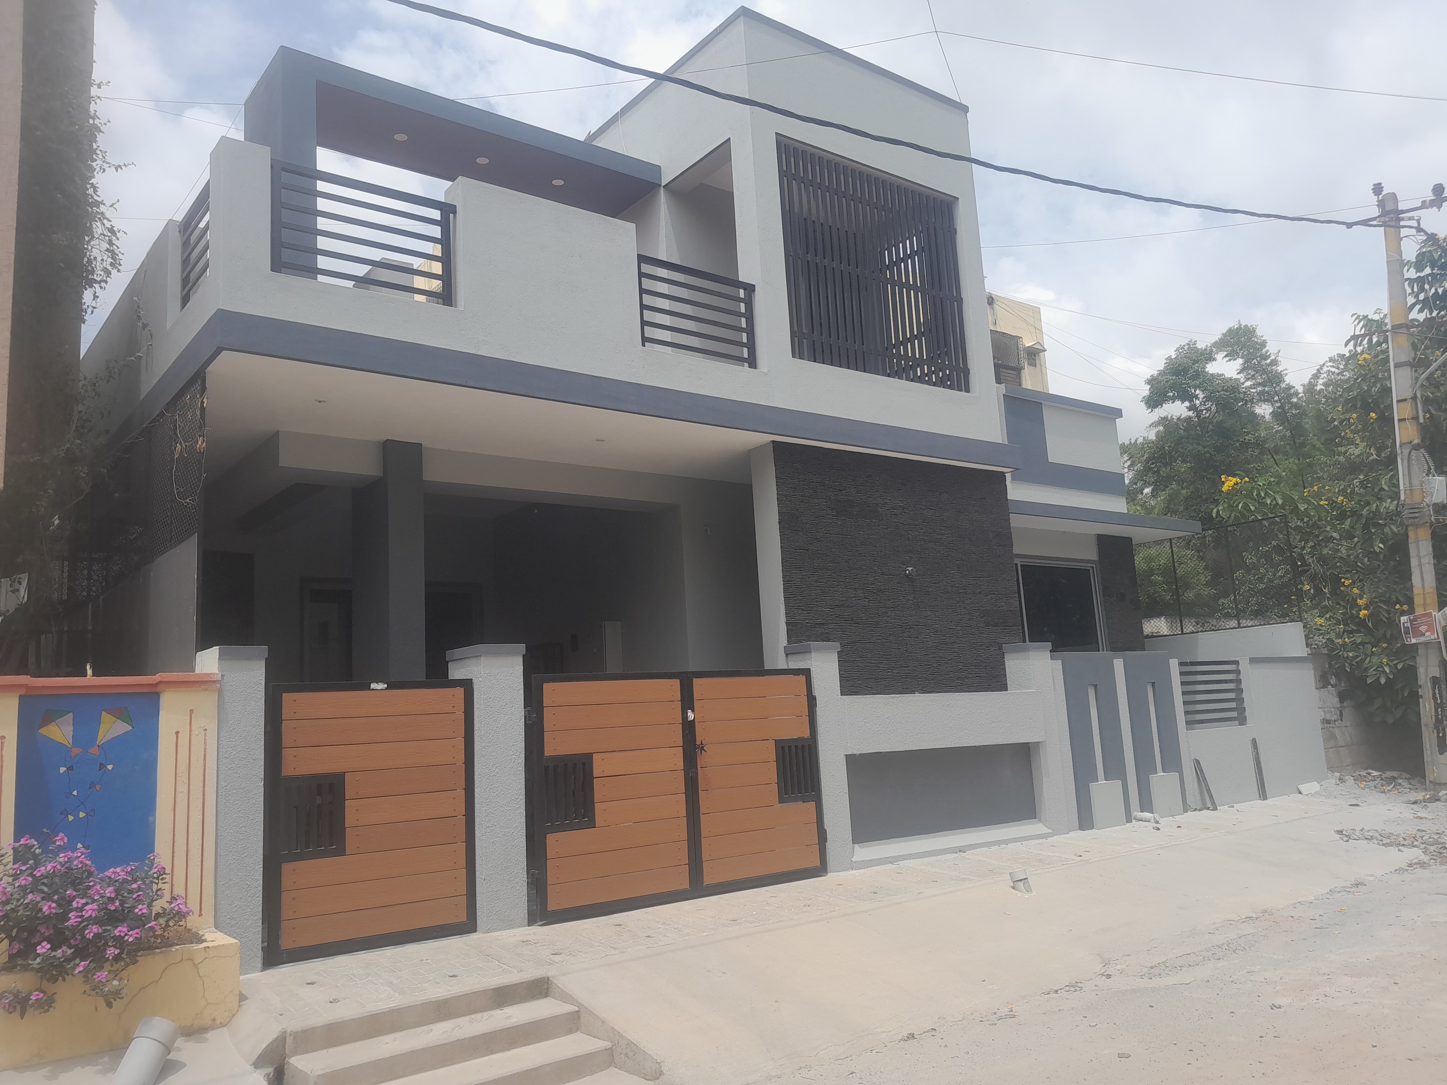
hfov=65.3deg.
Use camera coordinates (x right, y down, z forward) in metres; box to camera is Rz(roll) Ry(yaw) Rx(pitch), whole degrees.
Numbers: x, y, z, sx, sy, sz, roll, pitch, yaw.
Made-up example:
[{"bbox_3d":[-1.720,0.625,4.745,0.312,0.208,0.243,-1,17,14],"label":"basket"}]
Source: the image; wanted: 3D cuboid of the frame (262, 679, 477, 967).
[{"bbox_3d":[-1.960,1.530,6.369,1.230,1.470,0.070,4,-12,-38],"label":"frame"}]

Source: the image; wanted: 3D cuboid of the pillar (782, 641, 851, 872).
[{"bbox_3d":[0.711,1.617,8.514,0.320,1.690,0.340,4,-12,-38],"label":"pillar"}]

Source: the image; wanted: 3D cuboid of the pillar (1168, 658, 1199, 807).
[{"bbox_3d":[4.660,1.966,11.513,0.180,1.525,0.170,4,-12,-38],"label":"pillar"}]

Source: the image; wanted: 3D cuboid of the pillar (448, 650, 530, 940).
[{"bbox_3d":[-1.455,1.497,6.990,0.325,1.690,0.500,4,-12,-38],"label":"pillar"}]

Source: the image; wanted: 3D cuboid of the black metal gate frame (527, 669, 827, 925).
[{"bbox_3d":[-0.237,1.618,7.587,2.390,1.495,0.070,4,-12,-38],"label":"black metal gate frame"}]

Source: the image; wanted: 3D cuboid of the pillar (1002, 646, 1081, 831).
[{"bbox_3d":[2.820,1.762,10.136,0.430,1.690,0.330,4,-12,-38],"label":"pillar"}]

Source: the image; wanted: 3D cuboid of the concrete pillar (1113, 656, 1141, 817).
[{"bbox_3d":[3.879,1.903,10.907,0.180,1.540,0.170,4,-12,-38],"label":"concrete pillar"}]

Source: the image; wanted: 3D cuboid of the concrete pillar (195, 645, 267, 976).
[{"bbox_3d":[-2.630,1.405,6.013,0.255,1.677,0.420,4,-12,-38],"label":"concrete pillar"}]

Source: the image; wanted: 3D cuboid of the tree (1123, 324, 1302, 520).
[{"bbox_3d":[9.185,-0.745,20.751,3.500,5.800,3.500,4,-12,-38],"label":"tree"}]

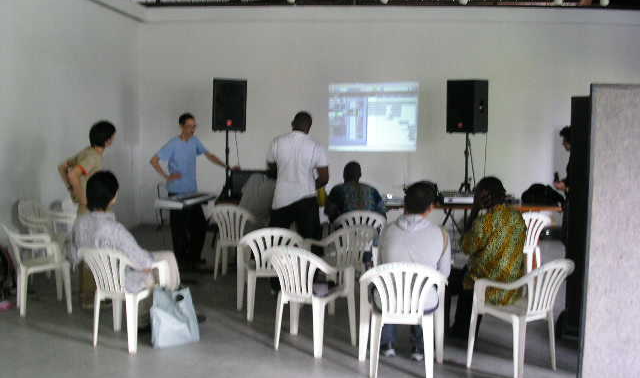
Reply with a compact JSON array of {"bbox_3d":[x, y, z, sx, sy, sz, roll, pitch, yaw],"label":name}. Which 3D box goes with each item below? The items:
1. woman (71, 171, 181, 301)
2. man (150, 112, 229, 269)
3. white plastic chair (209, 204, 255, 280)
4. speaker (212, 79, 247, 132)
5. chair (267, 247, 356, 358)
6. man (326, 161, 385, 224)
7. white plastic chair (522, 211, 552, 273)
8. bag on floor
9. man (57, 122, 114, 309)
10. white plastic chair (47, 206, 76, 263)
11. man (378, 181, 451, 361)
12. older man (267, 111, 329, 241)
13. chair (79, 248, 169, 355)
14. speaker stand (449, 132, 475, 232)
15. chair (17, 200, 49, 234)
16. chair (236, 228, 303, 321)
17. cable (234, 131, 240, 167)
[{"bbox_3d":[-1.381,0.504,5.433,0.600,1.290,0.920,3,6,26],"label":"woman"},{"bbox_3d":[-1.410,0.057,7.691,0.870,1.750,0.480,-2,6,-25],"label":"man"},{"bbox_3d":[-0.863,0.575,7.280,0.570,0.800,0.540,2,6,15],"label":"white plastic chair"},{"bbox_3d":[-1.180,-1.093,9.190,0.435,0.665,0.400,-1,5,-8],"label":"speaker"},{"bbox_3d":[-0.084,0.775,5.074,0.570,0.765,0.530,3,6,31],"label":"chair"},{"bbox_3d":[0.365,0.322,7.507,0.620,1.240,0.800,0,5,0],"label":"man"},{"bbox_3d":[1.967,0.589,7.214,0.570,0.765,0.530,-1,5,-12],"label":"white plastic chair"},{"bbox_3d":[-1.081,0.950,5.345,0.340,0.420,0.180,-2,6,-25],"label":"bag on floor"},{"bbox_3d":[-2.078,0.215,6.292,0.420,1.660,0.500,-3,6,-32],"label":"man"},{"bbox_3d":[-2.871,0.523,7.796,0.550,0.780,0.570,-2,5,-20],"label":"white plastic chair"},{"bbox_3d":[0.614,0.579,4.787,0.520,1.270,0.740,1,5,5],"label":"man"},{"bbox_3d":[-0.224,0.142,6.690,0.600,1.740,0.420,1,5,6],"label":"older man"},{"bbox_3d":[-1.457,0.774,5.190,0.570,0.800,0.540,2,6,24],"label":"chair"},{"bbox_3d":[1.924,0.016,9.237,0.920,1.550,0.850,0,5,0],"label":"speaker stand"},{"bbox_3d":[-2.921,0.564,7.328,0.550,0.780,0.570,-2,5,-20],"label":"chair"},{"bbox_3d":[-0.415,0.699,5.992,0.570,0.800,0.540,-1,6,-7],"label":"chair"},{"bbox_3d":[-1.093,-0.525,9.340,0.070,0.480,0.040,0,5,0],"label":"cable"}]

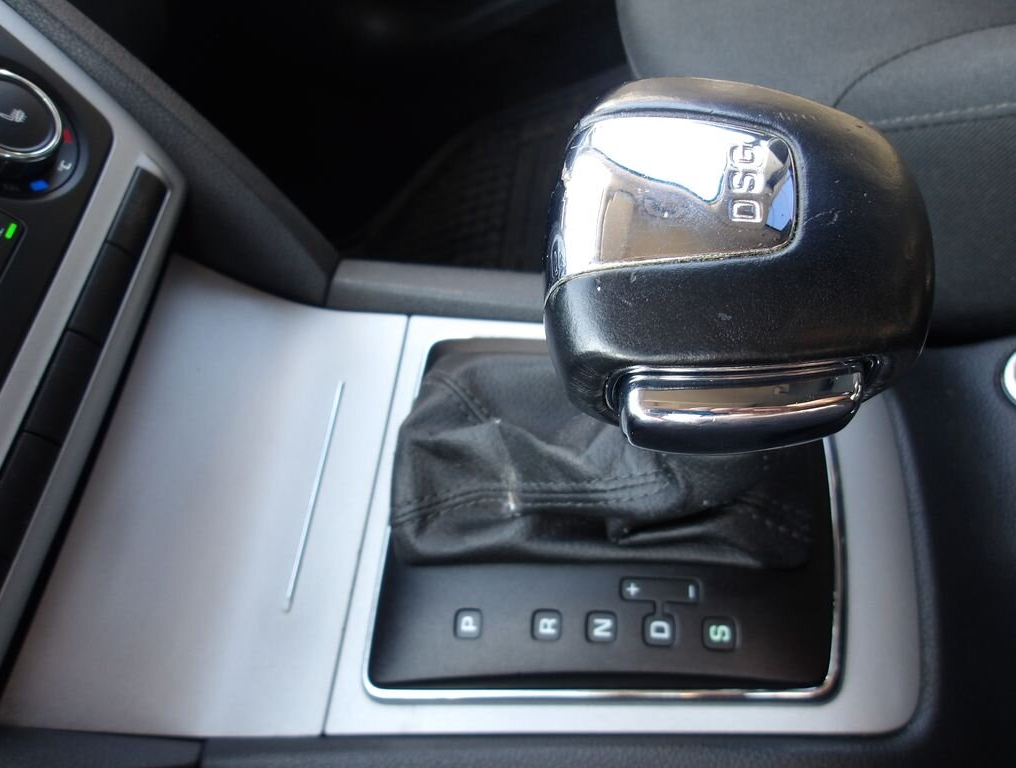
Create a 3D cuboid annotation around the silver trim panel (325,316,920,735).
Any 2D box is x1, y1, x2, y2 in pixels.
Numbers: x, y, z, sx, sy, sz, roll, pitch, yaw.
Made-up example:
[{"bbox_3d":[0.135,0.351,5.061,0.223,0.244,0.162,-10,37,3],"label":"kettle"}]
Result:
[{"bbox_3d":[0.035,0.040,0.255,0.167,0.020,0.146,-1,60,16],"label":"silver trim panel"}]

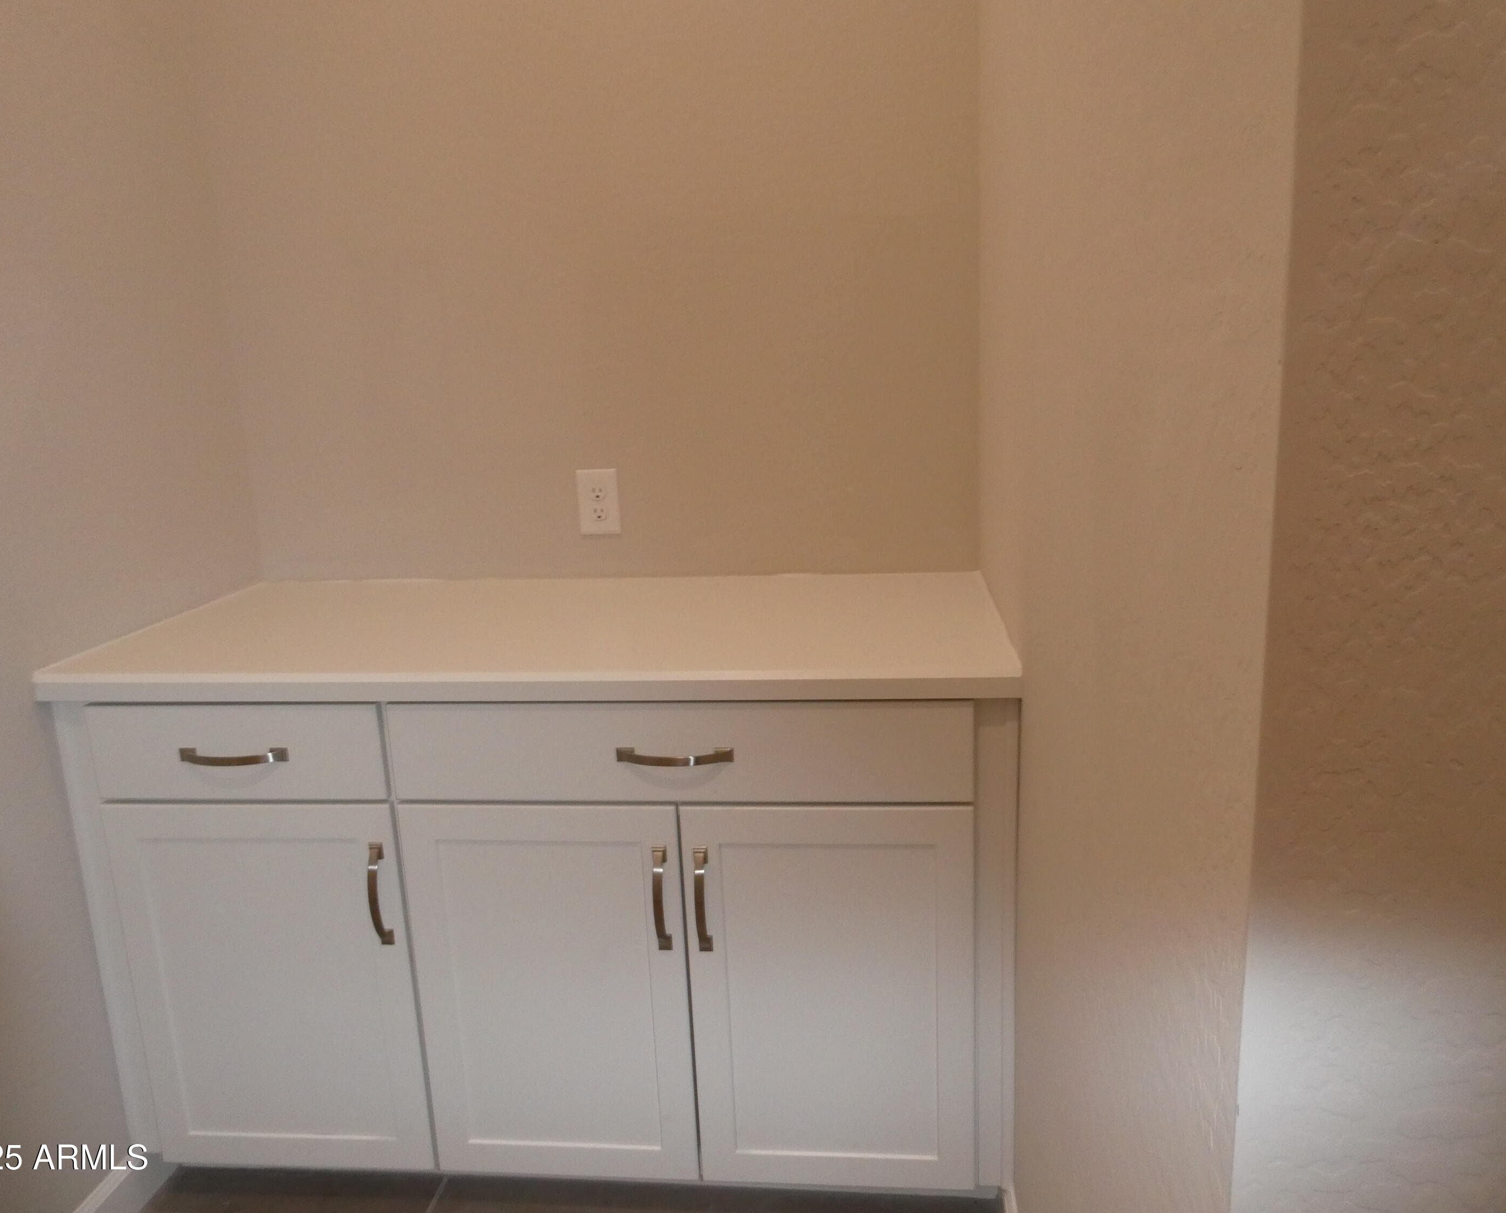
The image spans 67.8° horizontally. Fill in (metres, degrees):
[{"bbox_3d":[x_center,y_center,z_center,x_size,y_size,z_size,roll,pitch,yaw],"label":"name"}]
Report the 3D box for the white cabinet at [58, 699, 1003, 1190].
[{"bbox_3d":[-0.295,0.460,1.954,1.388,0.823,0.618,-1,13,6],"label":"white cabinet"}]

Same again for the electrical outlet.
[{"bbox_3d":[-0.292,-0.196,2.118,0.077,0.122,0.010,-1,13,6],"label":"electrical outlet"}]

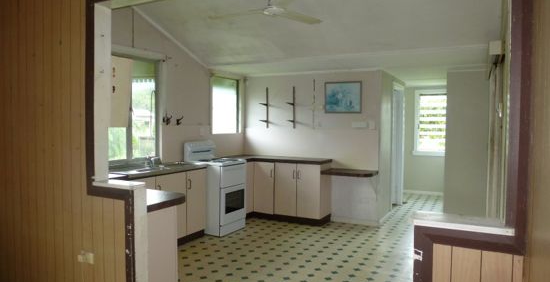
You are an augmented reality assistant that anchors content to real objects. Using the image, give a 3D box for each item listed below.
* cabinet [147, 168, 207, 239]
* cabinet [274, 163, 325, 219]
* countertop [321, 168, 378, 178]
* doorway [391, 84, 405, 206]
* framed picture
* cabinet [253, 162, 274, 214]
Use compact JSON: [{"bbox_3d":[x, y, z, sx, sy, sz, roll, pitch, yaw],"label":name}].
[{"bbox_3d":[-1.258,0.751,4.581,0.437,0.790,0.916,1,2,27],"label":"cabinet"},{"bbox_3d":[0.419,0.708,5.665,0.726,0.775,0.479,1,2,27],"label":"cabinet"},{"bbox_3d":[1.055,0.452,5.334,0.698,0.045,0.451,1,2,27],"label":"countertop"},{"bbox_3d":[2.116,0.122,6.650,0.106,2.108,0.902,1,2,27],"label":"doorway"},{"bbox_3d":[0.994,-0.637,5.558,0.558,0.470,0.031,1,2,27],"label":"framed picture"},{"bbox_3d":[-0.055,0.699,5.906,0.338,0.775,0.479,1,2,27],"label":"cabinet"}]

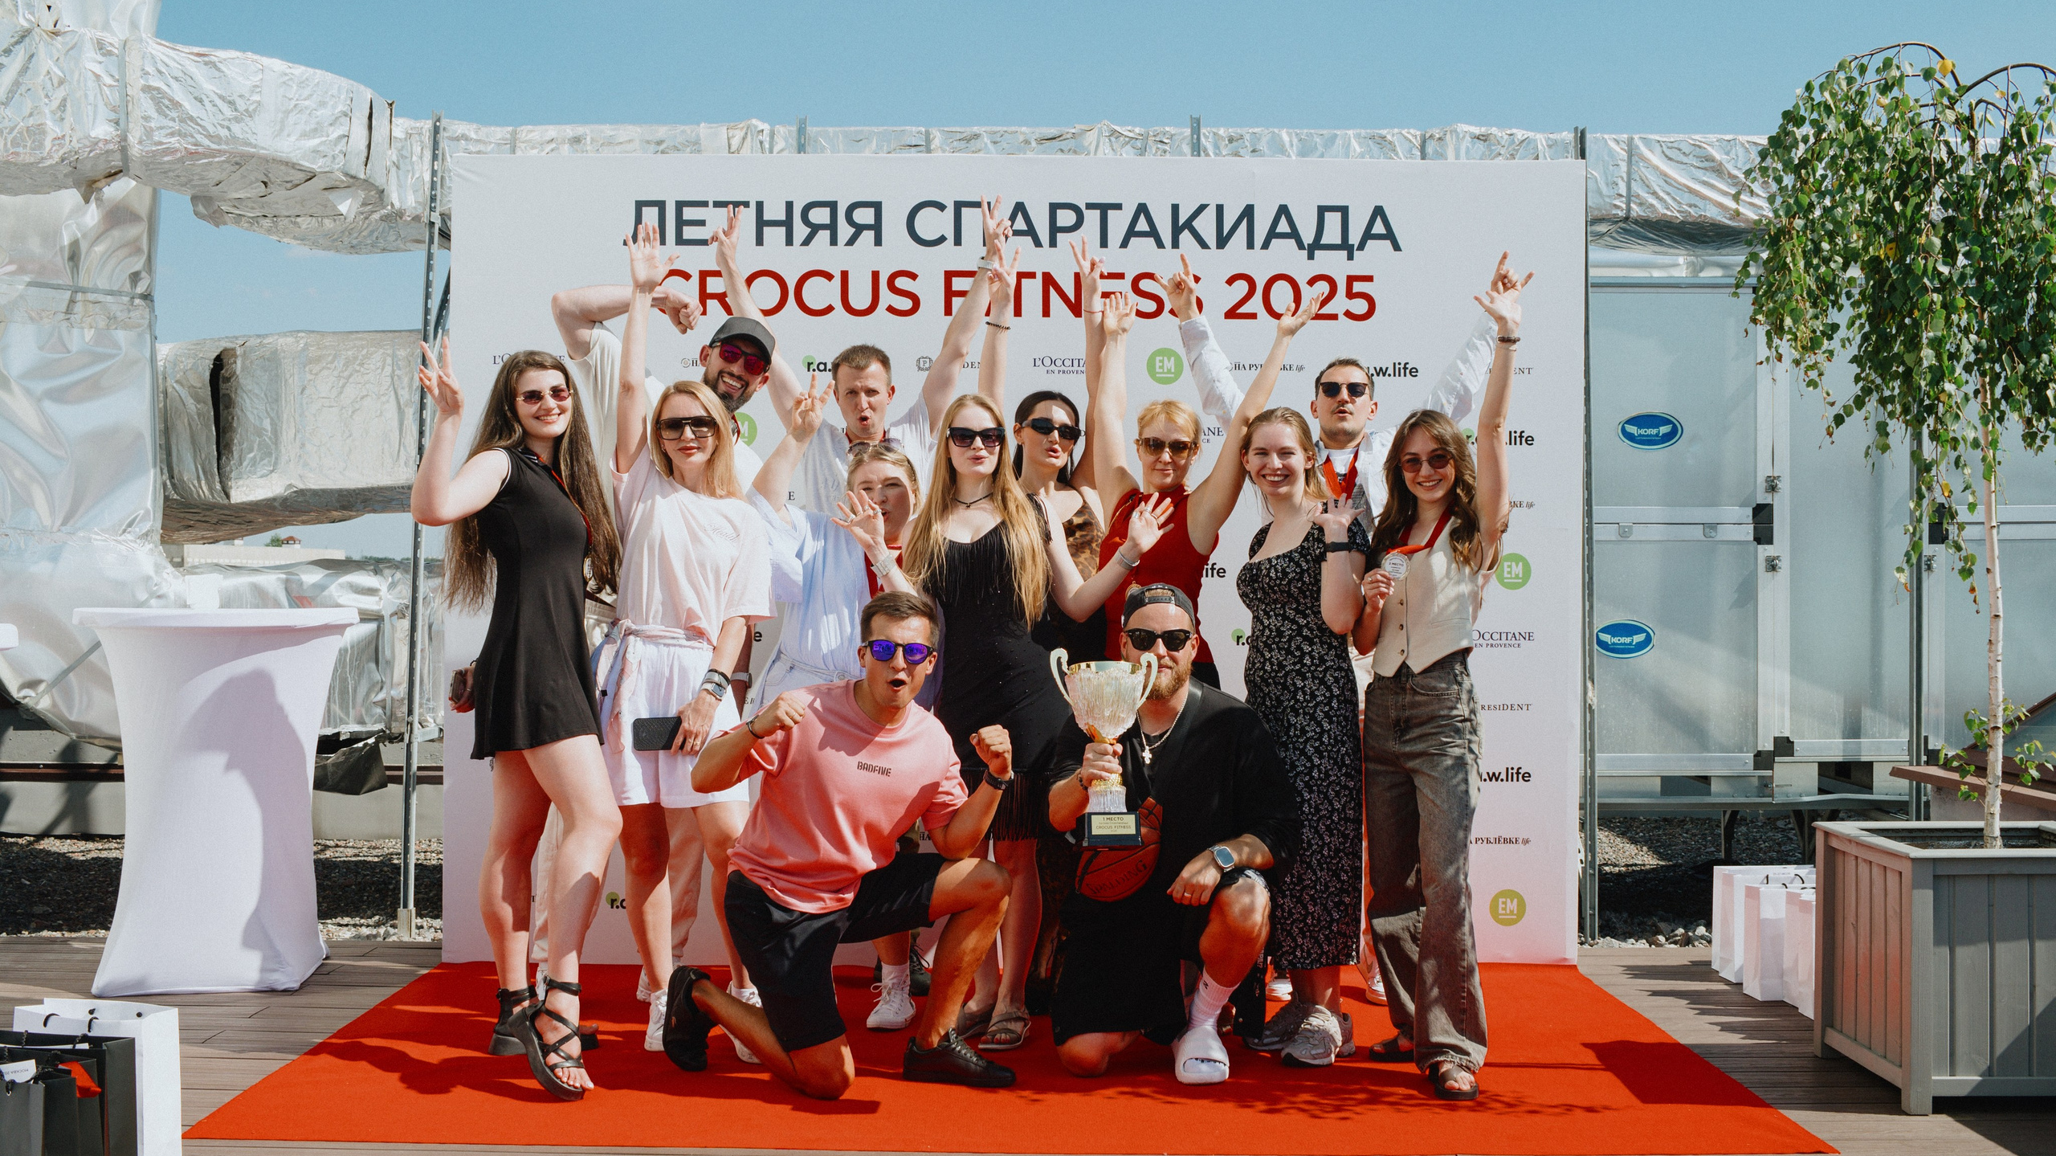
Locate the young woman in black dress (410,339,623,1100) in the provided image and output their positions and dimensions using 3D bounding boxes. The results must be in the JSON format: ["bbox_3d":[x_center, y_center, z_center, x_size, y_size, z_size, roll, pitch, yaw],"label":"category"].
[{"bbox_3d":[-1.252,0.307,3.900,0.520,1.785,0.520,0,0,44],"label":"young woman in black dress"}]

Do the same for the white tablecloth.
[{"bbox_3d":[-2.463,0.650,4.845,0.800,1.100,0.800,0,0,0],"label":"white tablecloth"}]

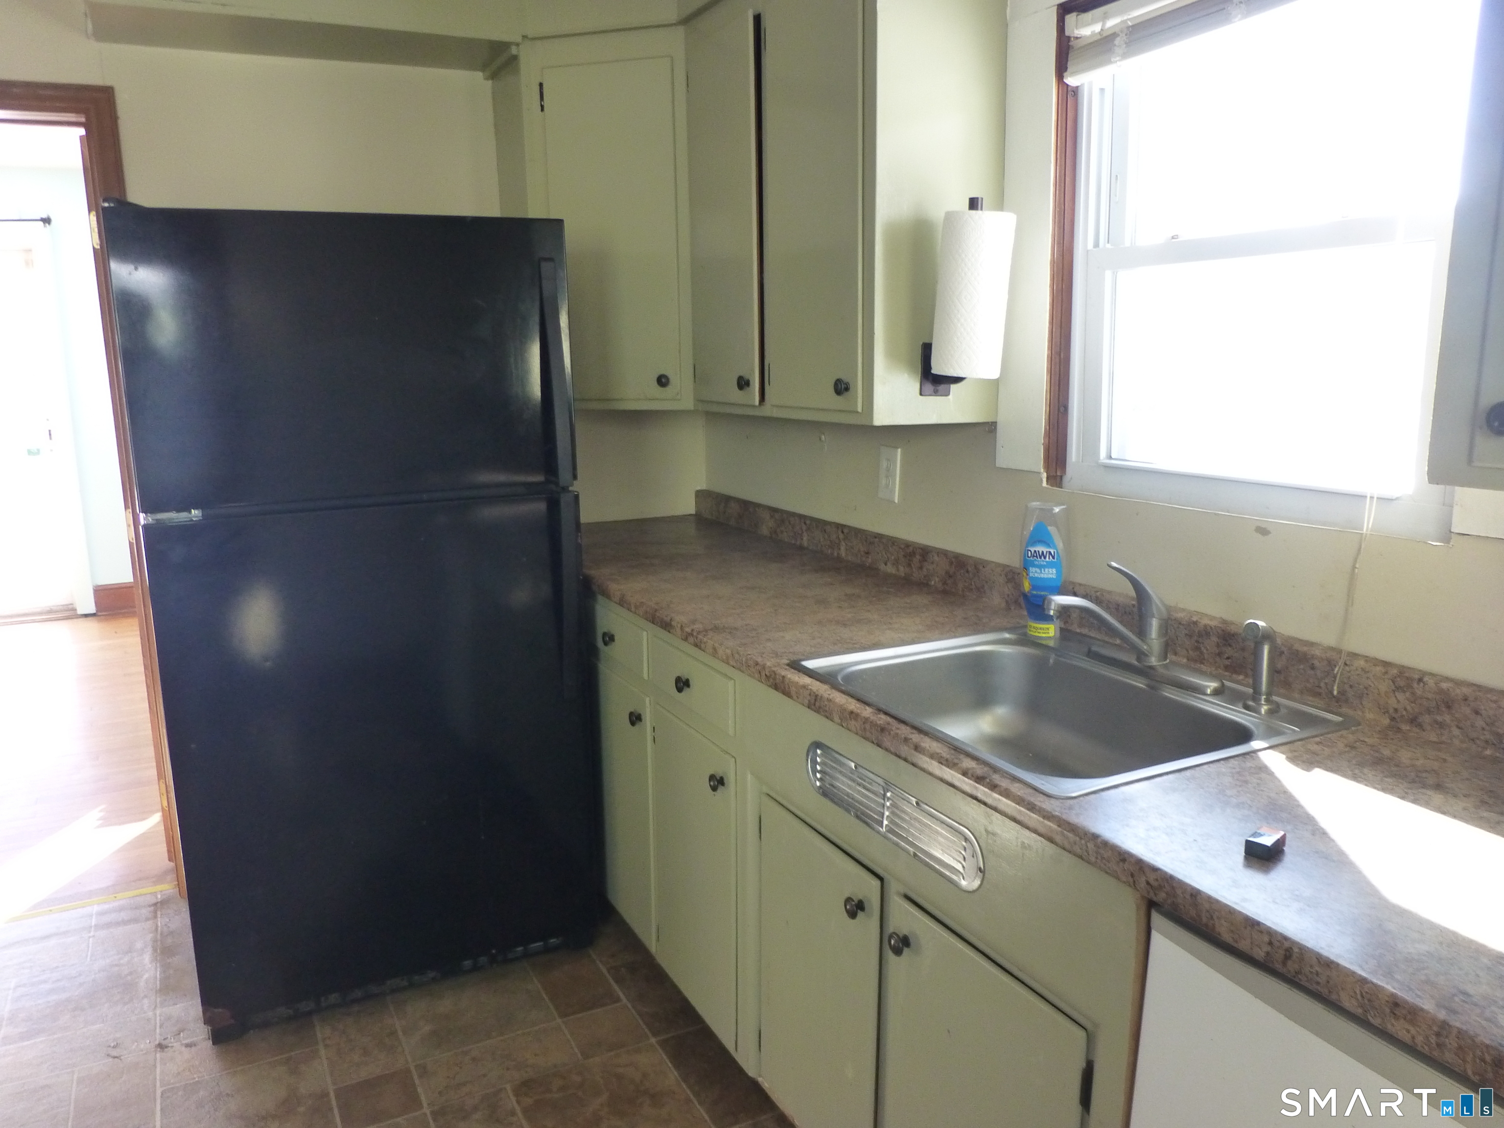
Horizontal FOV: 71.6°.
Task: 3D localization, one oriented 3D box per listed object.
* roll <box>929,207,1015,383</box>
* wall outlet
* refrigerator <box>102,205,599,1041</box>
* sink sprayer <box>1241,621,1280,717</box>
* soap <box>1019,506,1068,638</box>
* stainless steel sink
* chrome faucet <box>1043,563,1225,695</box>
[{"bbox_3d":[0.408,-0.490,1.917,0.128,0.285,0.128,2,16,-1],"label":"roll"},{"bbox_3d":[0.326,-0.213,2.467,0.008,0.124,0.079,-6,13,-27],"label":"wall outlet"},{"bbox_3d":[-0.890,0.092,2.448,0.825,1.685,0.790,-5,12,-23],"label":"refrigerator"},{"bbox_3d":[0.725,0.142,1.477,0.062,0.135,0.055,-9,14,-35],"label":"sink sprayer"},{"bbox_3d":[0.527,0.013,1.858,0.084,0.242,0.058,6,13,29],"label":"soap"},{"bbox_3d":[0.451,0.268,1.611,0.550,0.175,0.632,-6,13,-27],"label":"stainless steel sink"},{"bbox_3d":[0.546,0.088,1.609,0.268,0.190,0.250,-6,13,-27],"label":"chrome faucet"}]

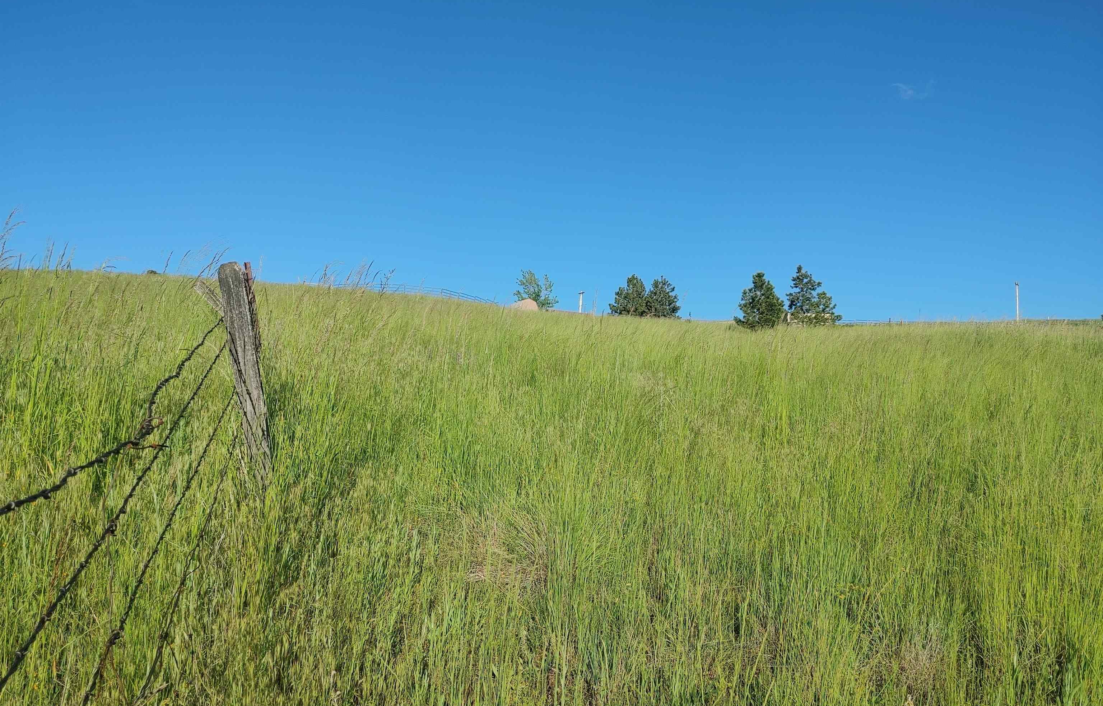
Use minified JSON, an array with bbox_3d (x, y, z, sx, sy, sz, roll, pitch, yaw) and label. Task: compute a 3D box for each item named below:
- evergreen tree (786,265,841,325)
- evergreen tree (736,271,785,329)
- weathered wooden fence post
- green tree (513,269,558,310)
[{"bbox_3d":[23.715,-5.188,75.000,4.900,5.650,4.600,0,-1,0],"label":"evergreen tree"},{"bbox_3d":[17.620,-4.405,70.000,4.150,5.000,4.100,0,-1,0],"label":"evergreen tree"},{"bbox_3d":[-1.684,0.132,4.600,0.155,1.280,0.150,-8,-1,-11],"label":"weathered wooden fence post"},{"bbox_3d":[-1.655,-6.396,86.000,4.700,4.900,4.400,0,-1,0],"label":"green tree"}]

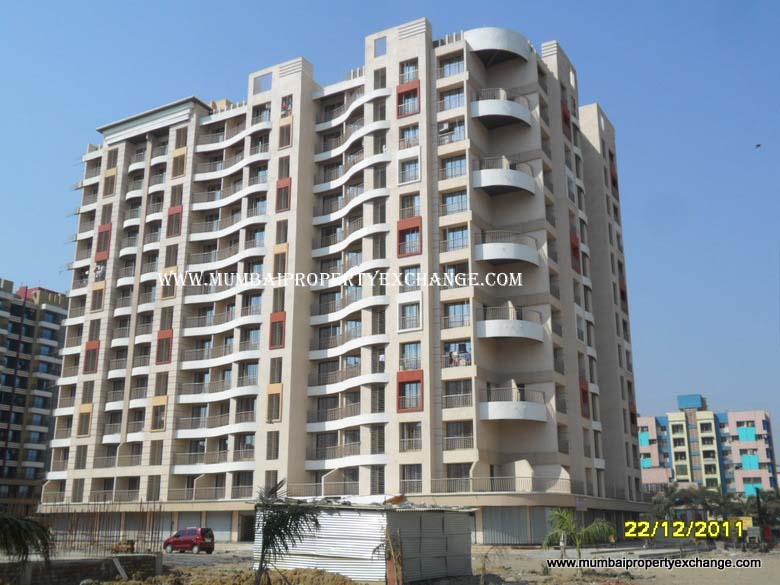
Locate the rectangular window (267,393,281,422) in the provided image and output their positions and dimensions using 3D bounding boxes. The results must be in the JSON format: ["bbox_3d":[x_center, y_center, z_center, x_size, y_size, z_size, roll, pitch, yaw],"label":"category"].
[{"bbox_3d":[-9.063,9.116,65.881,1.272,2.187,0.203,-9,-19,28],"label":"rectangular window"}]

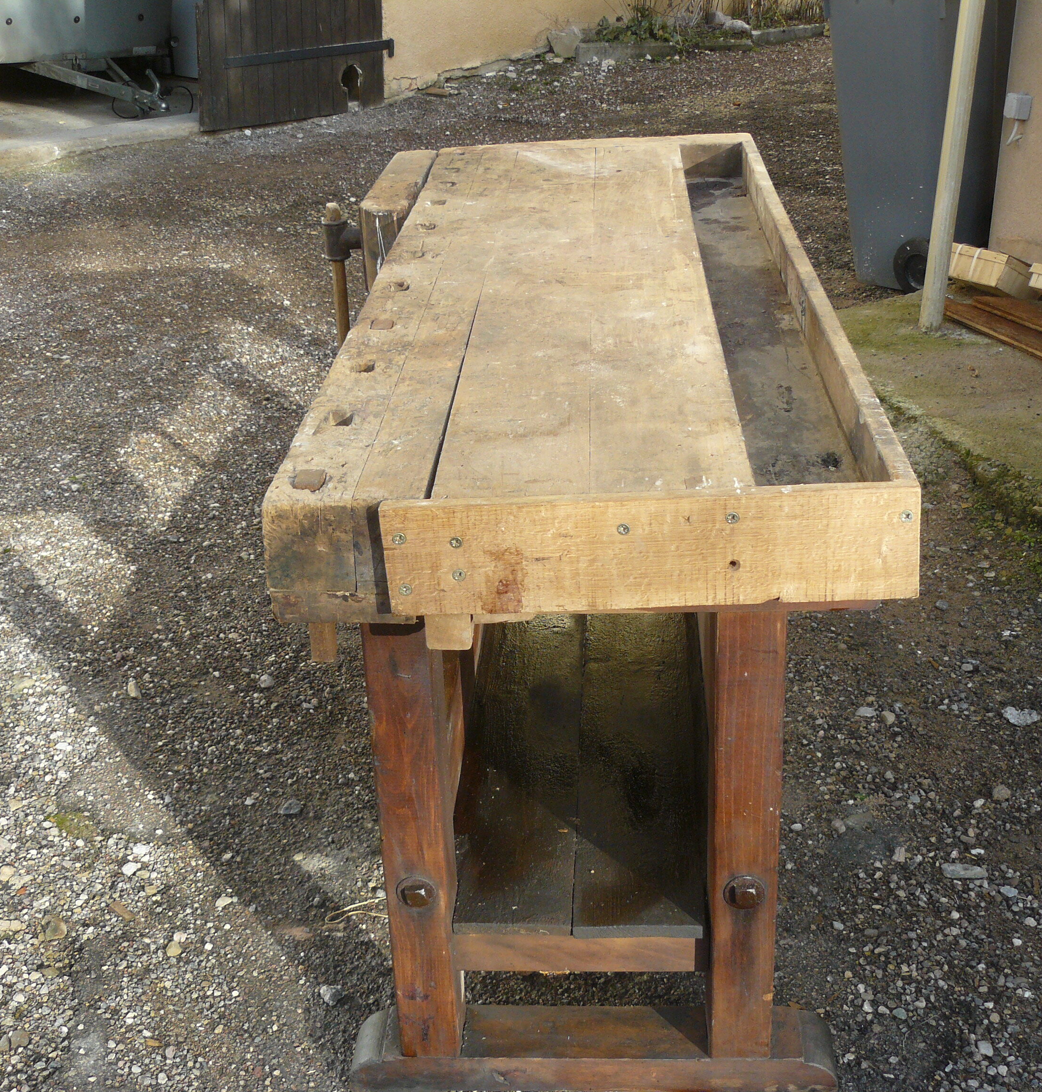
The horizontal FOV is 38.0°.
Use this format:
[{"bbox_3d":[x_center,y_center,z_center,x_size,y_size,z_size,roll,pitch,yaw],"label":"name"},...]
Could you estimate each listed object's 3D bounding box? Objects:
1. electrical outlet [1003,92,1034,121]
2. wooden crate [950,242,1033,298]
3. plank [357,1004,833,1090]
[{"bbox_3d":[1.609,-1.421,4.895,0.052,0.080,0.078,-11,26,-16],"label":"electrical outlet"},{"bbox_3d":[1.394,-0.809,4.515,0.193,0.098,0.295,17,10,-31],"label":"wooden crate"},{"bbox_3d":[0.092,0.648,1.954,0.617,0.055,0.090,-1,25,3],"label":"plank"}]

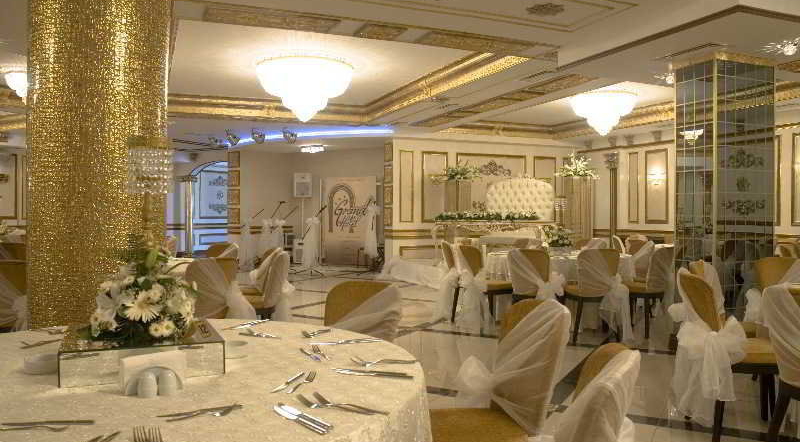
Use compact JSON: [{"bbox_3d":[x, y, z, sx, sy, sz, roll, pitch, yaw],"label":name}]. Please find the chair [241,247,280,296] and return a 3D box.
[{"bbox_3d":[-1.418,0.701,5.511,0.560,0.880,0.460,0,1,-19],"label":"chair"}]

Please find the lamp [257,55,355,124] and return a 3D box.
[{"bbox_3d":[-1.300,-1.724,8.200,1.320,0.740,1.320,0,0,-23],"label":"lamp"}]

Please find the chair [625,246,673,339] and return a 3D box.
[{"bbox_3d":[2.540,0.717,6.338,0.480,0.910,0.580,-1,1,-45],"label":"chair"}]

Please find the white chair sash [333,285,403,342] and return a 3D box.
[{"bbox_3d":[-0.173,0.672,2.880,0.450,0.710,0.220,0,1,30],"label":"white chair sash"}]

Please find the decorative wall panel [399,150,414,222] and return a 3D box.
[{"bbox_3d":[0.113,-0.642,10.842,0.300,1.300,0.040,-1,1,-24],"label":"decorative wall panel"}]

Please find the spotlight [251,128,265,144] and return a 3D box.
[{"bbox_3d":[-2.605,-1.563,10.984,0.250,0.290,0.270,0,1,-9],"label":"spotlight"}]

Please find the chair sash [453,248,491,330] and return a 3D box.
[{"bbox_3d":[0.730,0.686,6.220,0.270,0.840,0.440,0,0,-30],"label":"chair sash"}]

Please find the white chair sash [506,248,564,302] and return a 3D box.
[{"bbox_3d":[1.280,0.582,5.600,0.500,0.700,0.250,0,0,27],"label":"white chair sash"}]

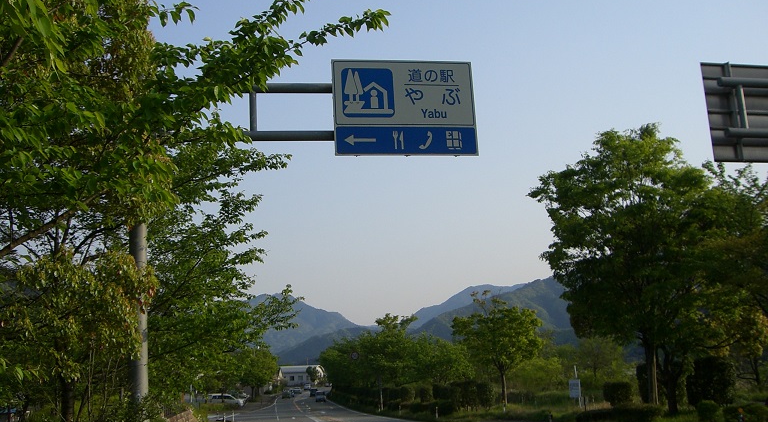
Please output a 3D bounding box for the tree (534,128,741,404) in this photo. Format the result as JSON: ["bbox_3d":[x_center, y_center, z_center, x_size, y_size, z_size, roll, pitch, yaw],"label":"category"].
[{"bbox_3d":[10.694,2.235,36.281,8.500,12.370,8.000,-2,-12,0],"label":"tree"}]

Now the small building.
[{"bbox_3d":[-22.565,45.326,230.598,10.500,5.780,8.500,-6,-13,18],"label":"small building"}]

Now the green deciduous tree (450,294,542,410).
[{"bbox_3d":[7.102,8.739,52.756,5.500,7.300,5.300,-2,-12,0],"label":"green deciduous tree"}]

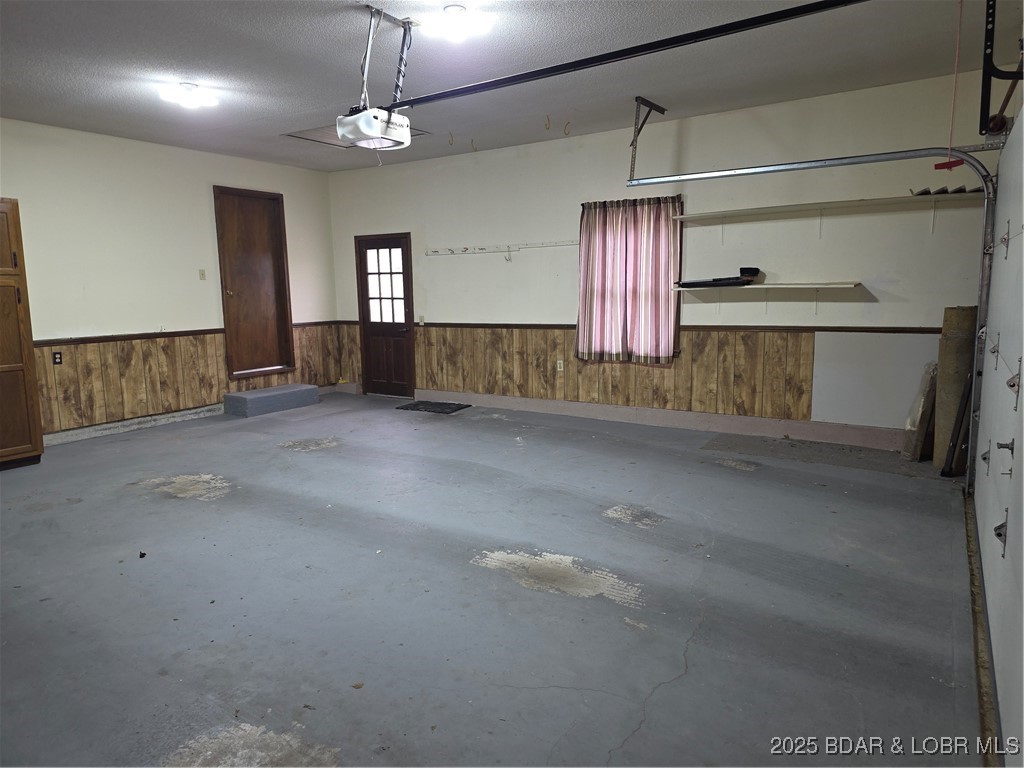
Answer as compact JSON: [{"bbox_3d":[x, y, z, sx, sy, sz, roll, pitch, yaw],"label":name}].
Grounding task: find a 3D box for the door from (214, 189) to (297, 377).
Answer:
[{"bbox_3d":[-3.121,-1.208,8.259,0.100,2.205,0.955,4,10,33],"label":"door"}]

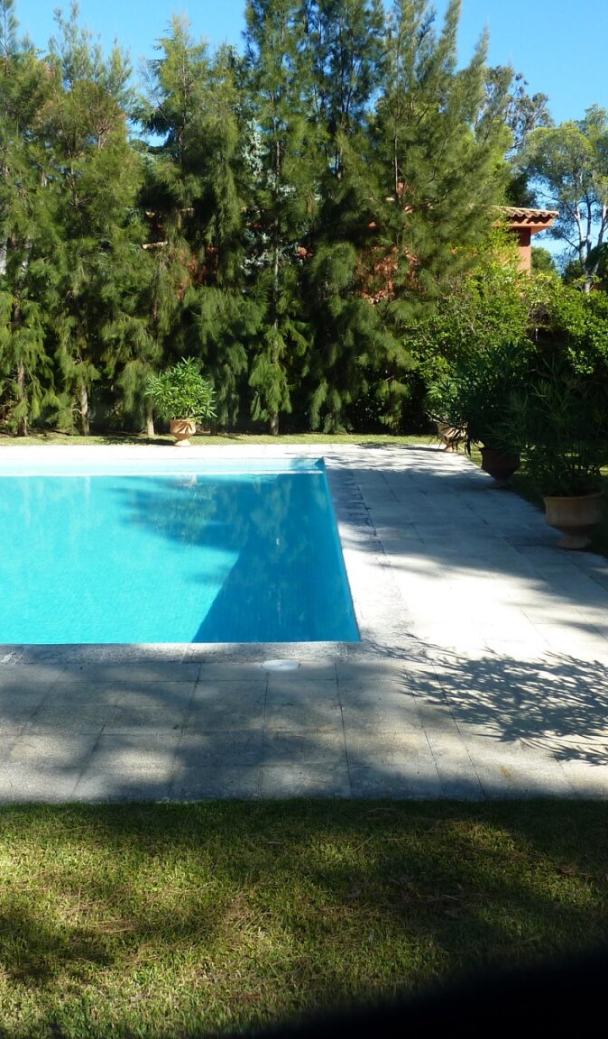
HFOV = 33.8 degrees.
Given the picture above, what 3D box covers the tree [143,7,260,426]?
[{"bbox_3d":[-2.005,-5.563,19.512,2.286,7.835,2.218,0,10,-1],"label":"tree"}]

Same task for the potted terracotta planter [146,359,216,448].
[{"bbox_3d":[-2.372,-2.272,19.346,1.320,1.660,1.250,0,10,0],"label":"potted terracotta planter"}]

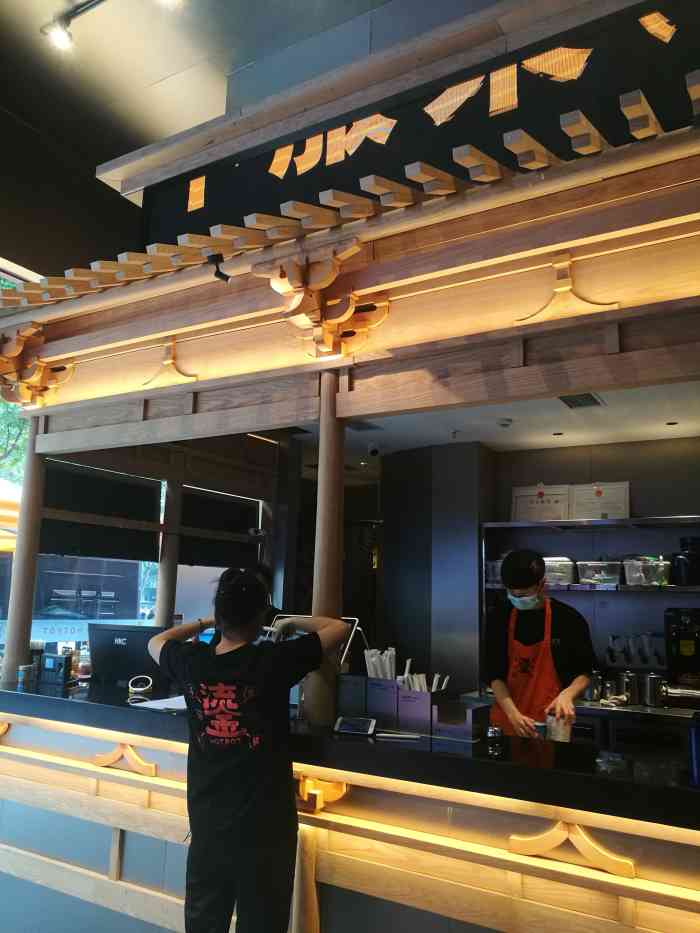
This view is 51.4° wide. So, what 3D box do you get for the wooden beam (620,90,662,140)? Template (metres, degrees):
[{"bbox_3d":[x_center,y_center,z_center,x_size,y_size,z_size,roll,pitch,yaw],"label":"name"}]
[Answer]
[{"bbox_3d":[0.930,-1.099,2.320,0.056,0.066,0.394,-5,7,31],"label":"wooden beam"}]

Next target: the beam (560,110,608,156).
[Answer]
[{"bbox_3d":[0.780,-1.087,2.409,0.060,0.066,0.394,-5,7,31],"label":"beam"}]

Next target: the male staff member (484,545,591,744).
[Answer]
[{"bbox_3d":[0.757,1.165,2.857,0.470,1.680,0.400,-5,-11,31],"label":"male staff member"}]

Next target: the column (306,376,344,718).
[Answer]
[{"bbox_3d":[-0.092,0.311,3.028,0.124,1.424,0.124,1,-10,0],"label":"column"}]

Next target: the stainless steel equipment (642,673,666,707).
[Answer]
[{"bbox_3d":[1.720,1.260,4.112,0.118,0.173,0.118,-5,-11,31],"label":"stainless steel equipment"}]

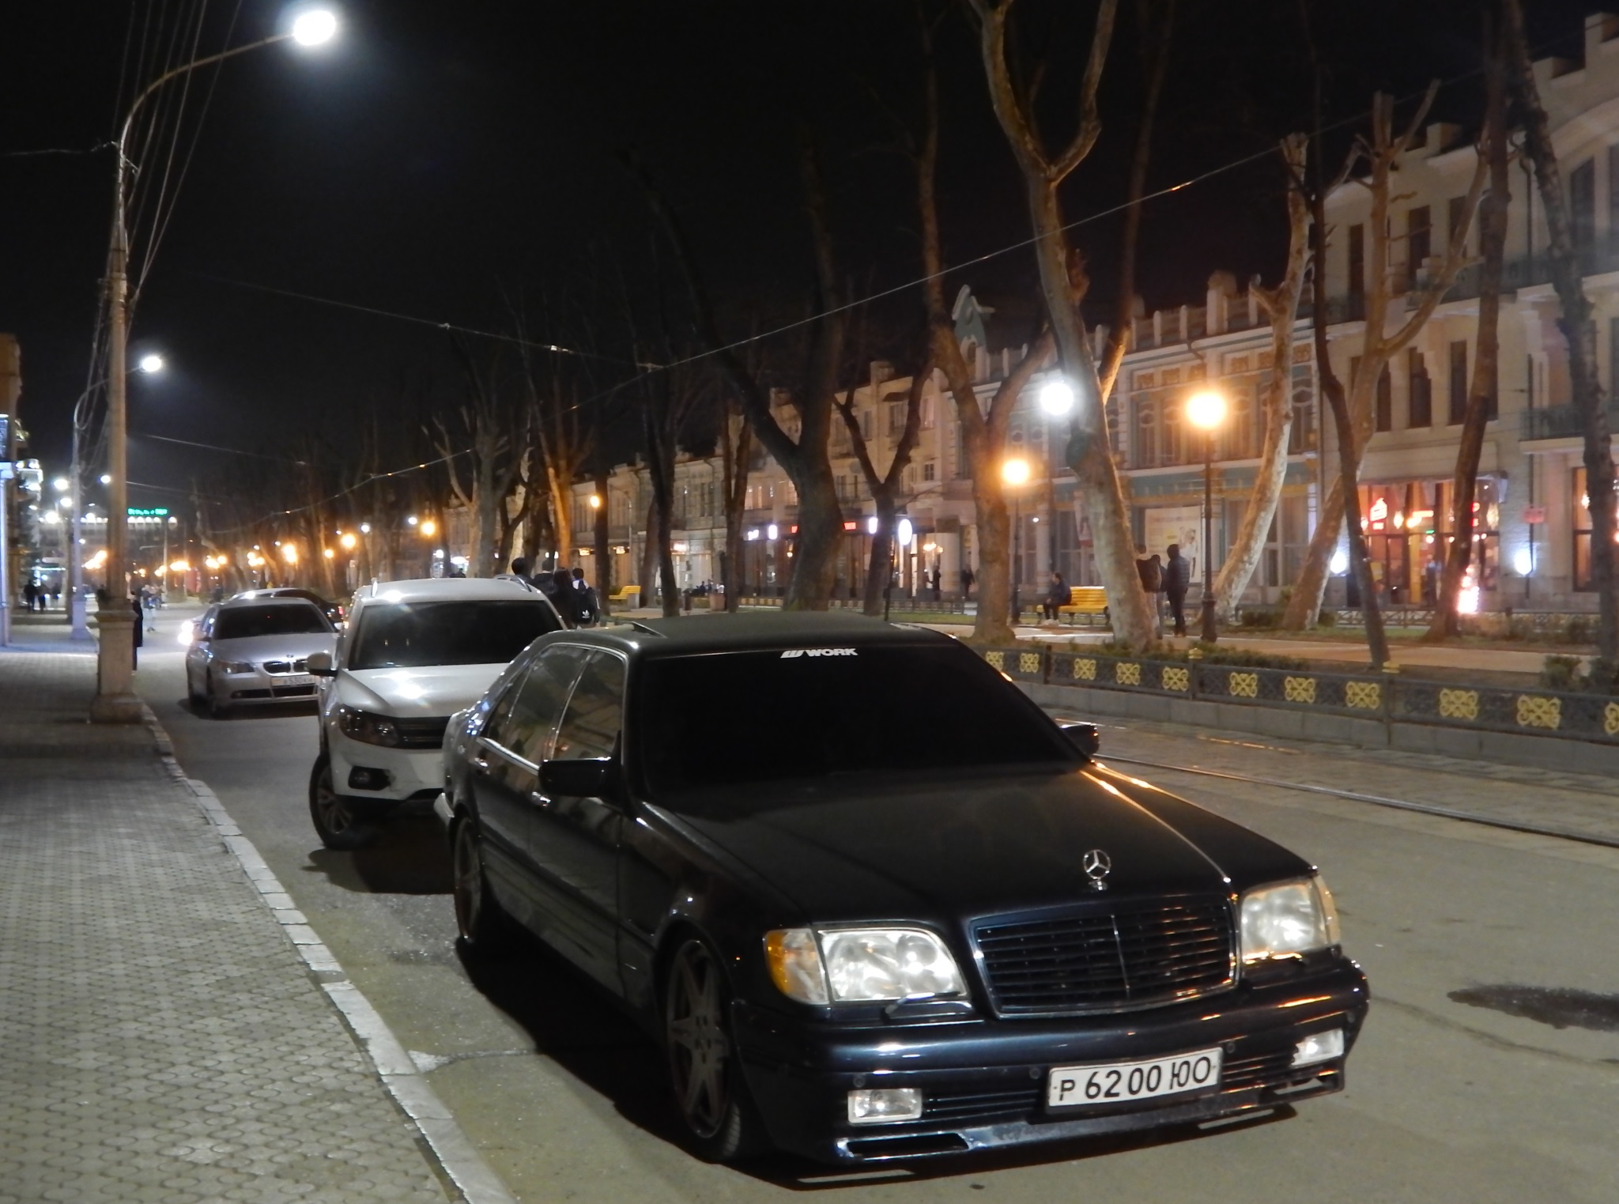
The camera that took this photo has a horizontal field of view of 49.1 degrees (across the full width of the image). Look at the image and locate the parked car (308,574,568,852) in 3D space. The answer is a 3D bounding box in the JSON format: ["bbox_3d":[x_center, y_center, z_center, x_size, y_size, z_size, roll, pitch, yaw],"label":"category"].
[{"bbox_3d":[-2.516,0.686,12.581,1.820,1.690,4.430,-1,1,-14],"label":"parked car"}]

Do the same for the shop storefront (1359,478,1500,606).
[{"bbox_3d":[19.500,-1.900,56.100,0.700,4.000,6.300,0,1,-23],"label":"shop storefront"}]

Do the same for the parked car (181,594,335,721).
[{"bbox_3d":[-7.320,0.650,24.000,1.850,1.470,4.840,-3,2,-23],"label":"parked car"}]

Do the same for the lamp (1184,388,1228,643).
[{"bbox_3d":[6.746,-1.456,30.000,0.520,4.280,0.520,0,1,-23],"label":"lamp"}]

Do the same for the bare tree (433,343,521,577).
[{"bbox_3d":[-12.750,-4.850,68.000,3.300,10.300,2.900,0,1,0],"label":"bare tree"}]

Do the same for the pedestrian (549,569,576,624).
[{"bbox_3d":[-4.096,0.284,29.500,0.500,1.650,0.340,0,1,-23],"label":"pedestrian"}]

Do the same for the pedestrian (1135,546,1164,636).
[{"bbox_3d":[6.229,-0.197,32.500,0.550,1.680,0.400,0,1,-23],"label":"pedestrian"}]

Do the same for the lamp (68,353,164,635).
[{"bbox_3d":[-19.750,-3.030,50.400,2.600,8.200,0.550,0,1,-23],"label":"lamp"}]

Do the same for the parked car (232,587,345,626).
[{"bbox_3d":[-13.800,0.400,45.000,1.770,1.460,4.500,0,1,26],"label":"parked car"}]

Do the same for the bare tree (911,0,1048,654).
[{"bbox_3d":[3.069,-5.002,31.500,2.200,11.300,2.600,0,1,-23],"label":"bare tree"}]

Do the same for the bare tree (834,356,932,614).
[{"bbox_3d":[2.240,-3.500,54.000,3.000,7.900,2.500,0,1,0],"label":"bare tree"}]

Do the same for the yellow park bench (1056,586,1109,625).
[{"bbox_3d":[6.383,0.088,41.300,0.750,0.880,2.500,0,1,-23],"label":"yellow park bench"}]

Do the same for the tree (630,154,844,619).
[{"bbox_3d":[-1.500,-4.850,39.500,4.800,10.900,3.500,0,1,0],"label":"tree"}]

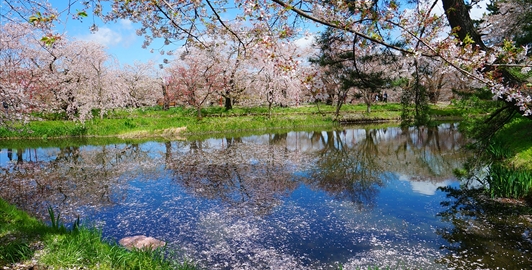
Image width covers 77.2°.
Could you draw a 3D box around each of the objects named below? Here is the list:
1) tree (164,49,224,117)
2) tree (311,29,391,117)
[{"bbox_3d":[-4.200,-2.984,19.986,3.500,4.000,3.300,0,7,0],"label":"tree"},{"bbox_3d":[5.400,-3.893,22.495,5.200,5.900,4.800,0,7,0],"label":"tree"}]

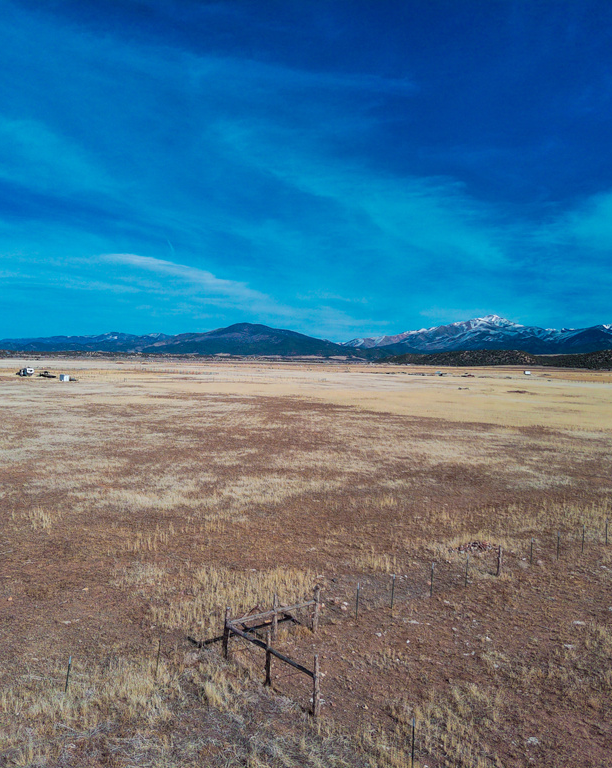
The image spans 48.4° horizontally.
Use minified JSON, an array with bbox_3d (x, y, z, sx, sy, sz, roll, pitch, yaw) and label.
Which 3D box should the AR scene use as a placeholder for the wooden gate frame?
[{"bbox_3d":[-1.154,7.843,20.730,3.180,1.620,5.630,1,2,1],"label":"wooden gate frame"}]

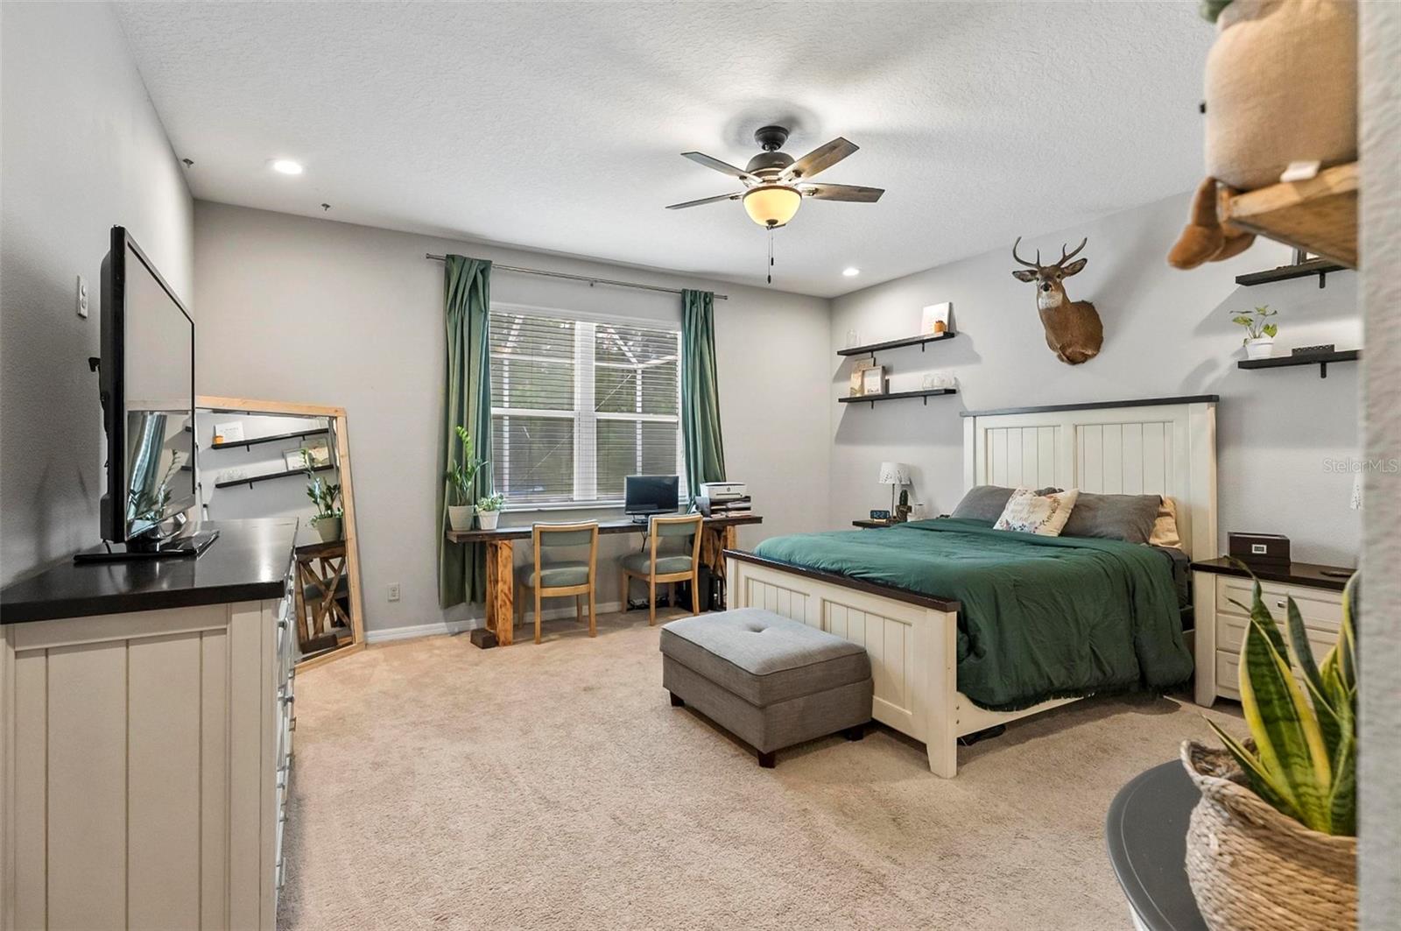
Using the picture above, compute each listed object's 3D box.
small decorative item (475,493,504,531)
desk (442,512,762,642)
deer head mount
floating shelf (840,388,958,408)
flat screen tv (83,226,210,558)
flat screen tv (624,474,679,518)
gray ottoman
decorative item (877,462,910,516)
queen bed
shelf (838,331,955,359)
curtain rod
[{"bbox_3d":[-1.506,0.328,4.461,0.205,0.260,0.205,-1,1,-30],"label":"small decorative item"},{"bbox_3d":[-0.656,0.830,4.889,2.430,0.785,0.500,-1,1,-29],"label":"desk"},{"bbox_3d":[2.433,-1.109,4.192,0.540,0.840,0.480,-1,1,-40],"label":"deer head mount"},{"bbox_3d":[1.770,-0.597,5.723,0.170,0.100,1.250,-1,1,-30],"label":"floating shelf"},{"bbox_3d":[-1.675,-0.156,1.940,0.250,0.800,1.230,-1,1,-33],"label":"flat screen tv"},{"bbox_3d":[-0.384,0.246,4.910,0.450,0.370,0.160,-1,1,-29],"label":"flat screen tv"},{"bbox_3d":[0.299,1.035,3.107,0.600,0.435,0.890,-1,1,-30],"label":"gray ottoman"},{"bbox_3d":[1.685,0.215,5.430,0.240,0.470,0.240,-1,1,-32],"label":"decorative item"},{"bbox_3d":[1.584,0.416,3.808,2.350,1.640,1.720,-1,1,-30],"label":"queen bed"},{"bbox_3d":[1.758,-1.067,5.732,0.170,0.100,1.250,-1,1,-30],"label":"shelf"},{"bbox_3d":[-0.856,-1.513,5.064,2.510,0.050,0.090,-1,1,-29],"label":"curtain rod"}]

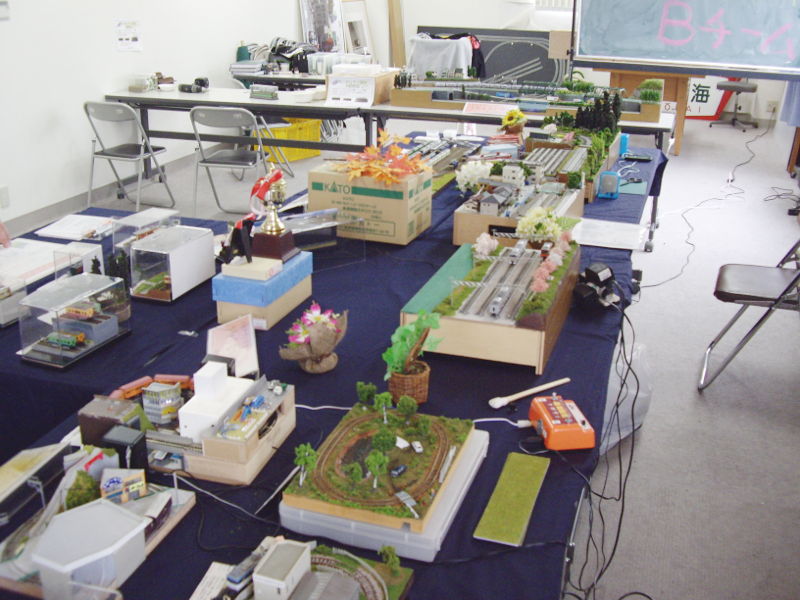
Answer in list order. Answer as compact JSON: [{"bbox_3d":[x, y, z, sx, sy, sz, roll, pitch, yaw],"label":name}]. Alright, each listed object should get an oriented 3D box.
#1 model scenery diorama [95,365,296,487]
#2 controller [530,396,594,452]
[{"bbox_3d":[-0.356,0.190,1.519,0.300,0.125,0.208,6,21,15],"label":"model scenery diorama"},{"bbox_3d":[0.299,0.221,1.612,0.088,0.047,0.120,-1,21,-6],"label":"controller"}]

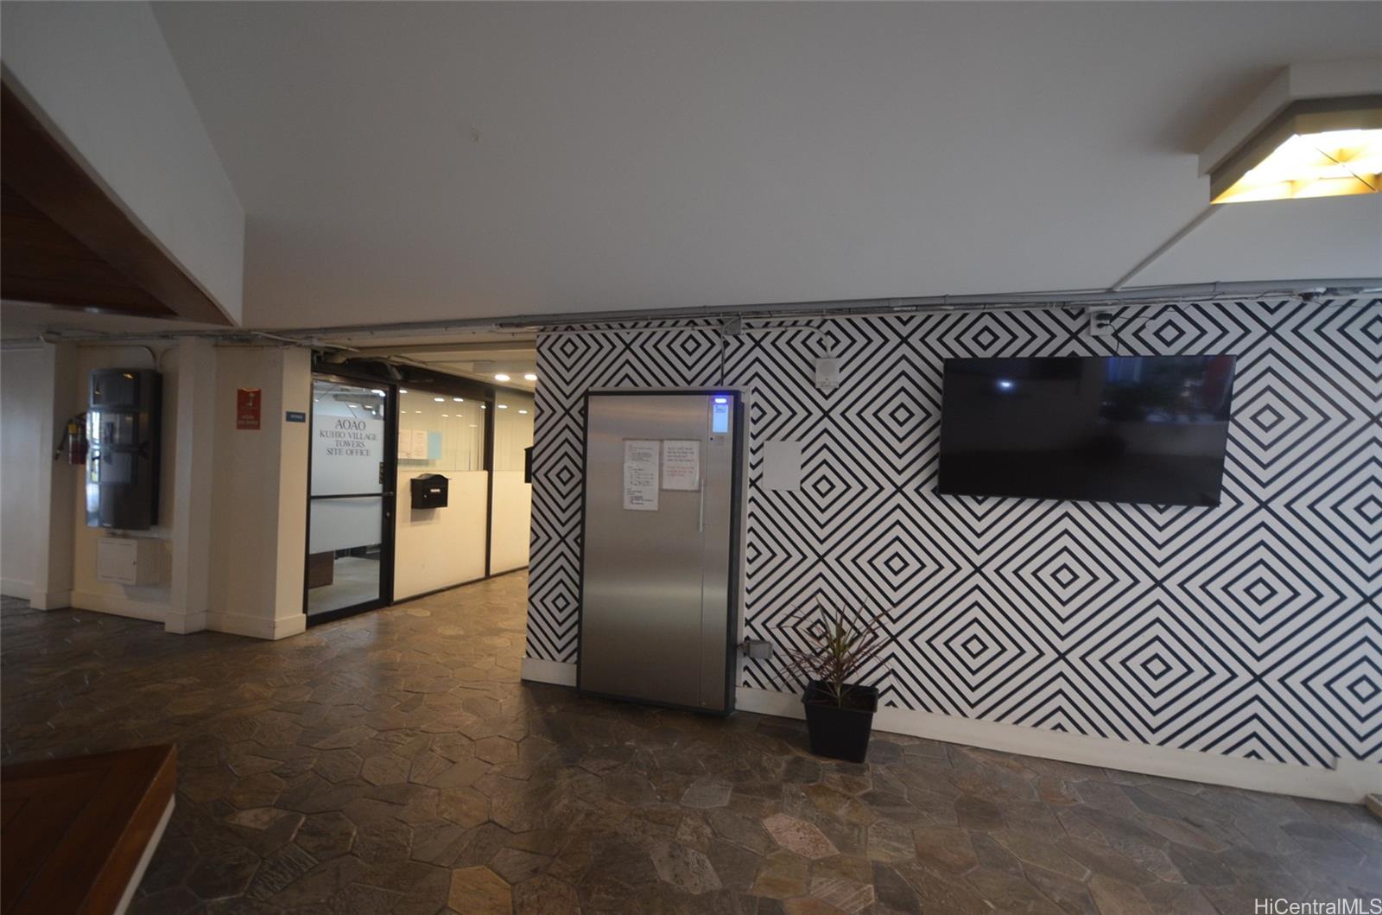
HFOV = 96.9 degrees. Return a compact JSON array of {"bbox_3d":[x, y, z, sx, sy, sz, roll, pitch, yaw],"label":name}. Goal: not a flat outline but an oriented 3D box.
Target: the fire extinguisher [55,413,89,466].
[{"bbox_3d":[-5.054,-0.162,5.056,0.230,0.450,0.165,2,1,17],"label":"fire extinguisher"}]

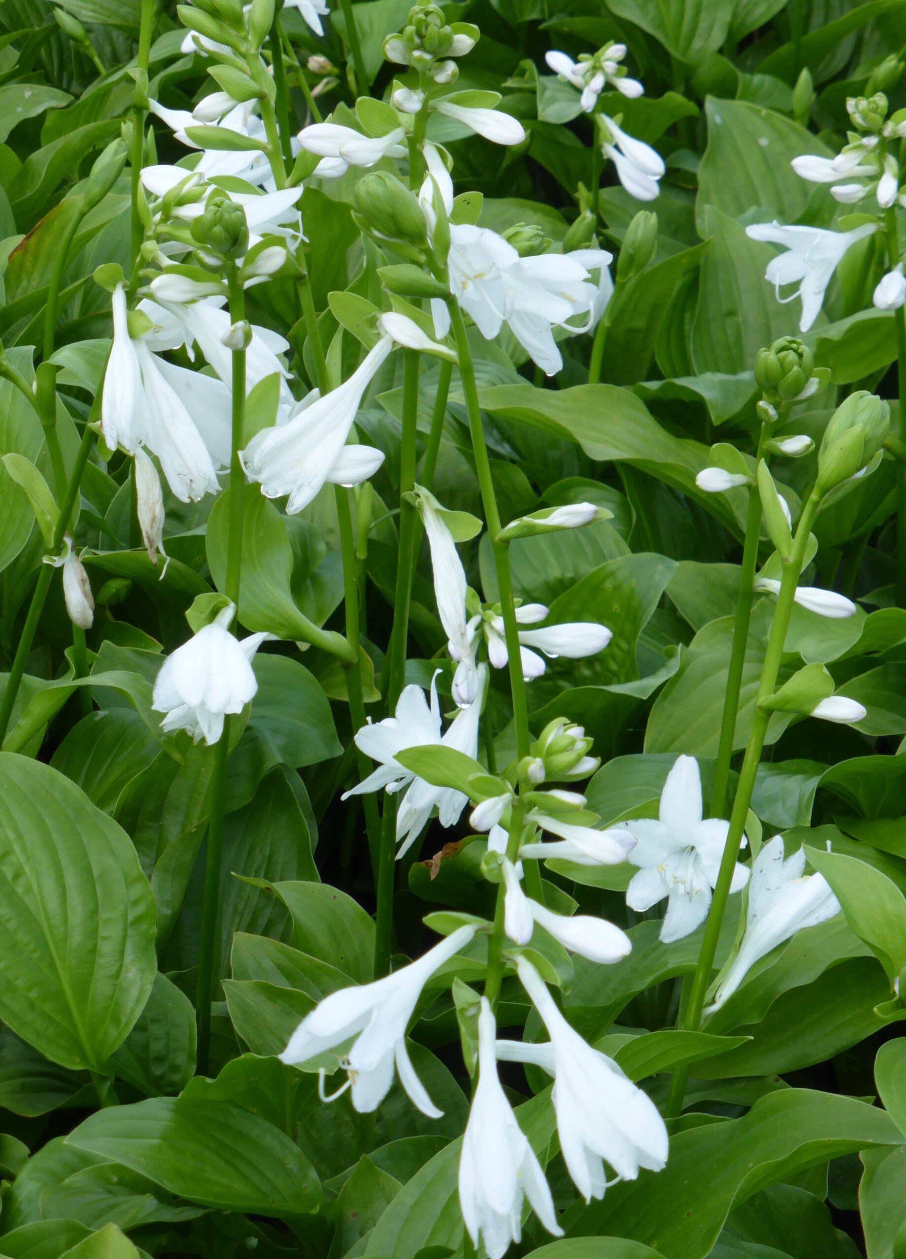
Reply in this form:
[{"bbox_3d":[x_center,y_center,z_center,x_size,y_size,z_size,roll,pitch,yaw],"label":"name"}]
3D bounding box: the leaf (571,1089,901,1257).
[{"bbox_3d":[0.127,0.256,2.030,0.155,0.050,0.090,-21,39,-7],"label":"leaf"}]

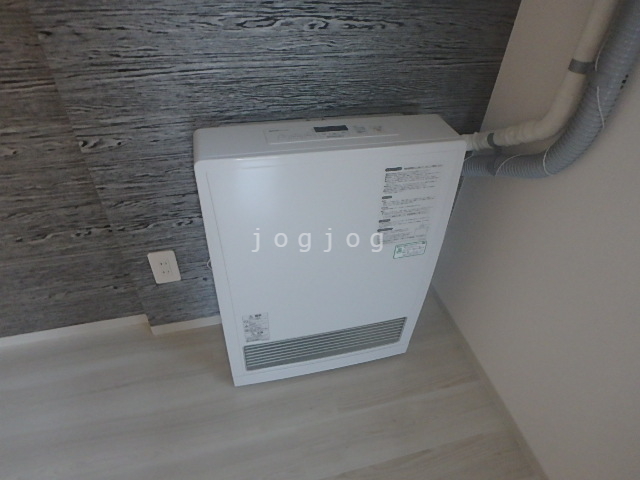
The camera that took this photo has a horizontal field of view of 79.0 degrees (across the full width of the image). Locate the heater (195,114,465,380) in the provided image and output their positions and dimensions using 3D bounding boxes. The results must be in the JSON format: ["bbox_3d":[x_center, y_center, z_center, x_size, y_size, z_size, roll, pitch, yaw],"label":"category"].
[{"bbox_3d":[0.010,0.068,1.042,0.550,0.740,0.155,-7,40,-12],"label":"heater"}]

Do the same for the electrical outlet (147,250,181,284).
[{"bbox_3d":[-0.438,0.075,1.099,0.070,0.120,0.012,-7,41,-11],"label":"electrical outlet"}]

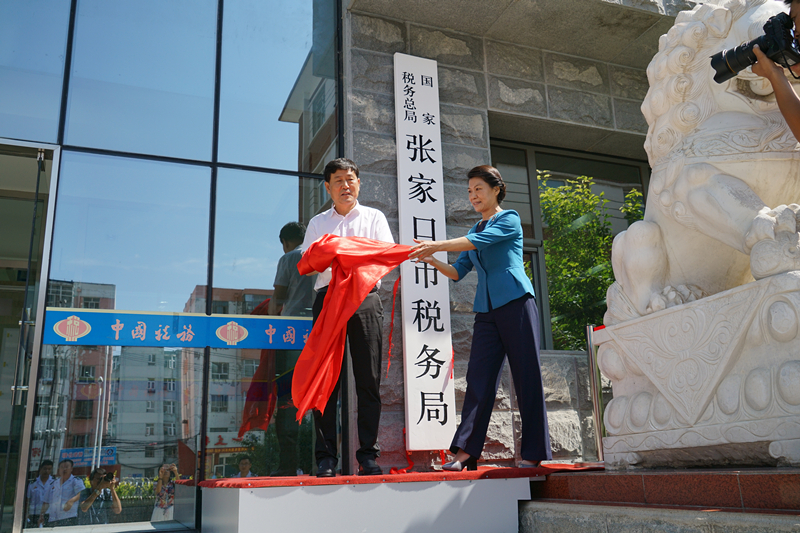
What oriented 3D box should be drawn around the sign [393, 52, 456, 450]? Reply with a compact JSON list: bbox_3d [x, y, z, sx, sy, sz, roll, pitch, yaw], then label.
[{"bbox_3d":[0.153,-0.174,4.417,0.305,2.610,0.050,4,-16,-21],"label":"sign"}]

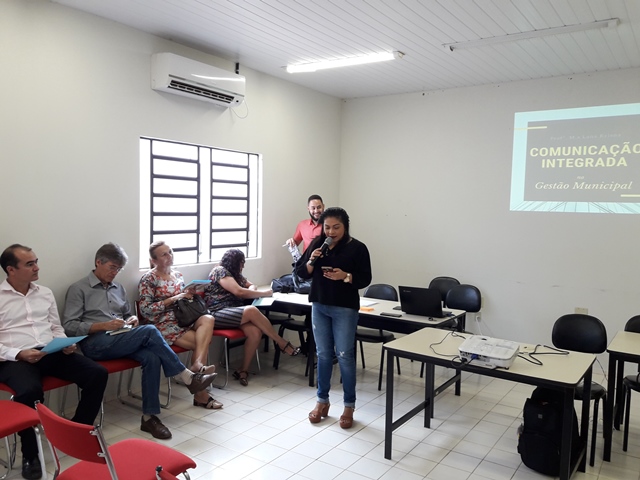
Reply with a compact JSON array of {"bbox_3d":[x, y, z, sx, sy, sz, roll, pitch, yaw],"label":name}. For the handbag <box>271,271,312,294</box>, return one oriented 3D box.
[{"bbox_3d":[-0.275,0.446,5.471,0.420,0.190,0.240,3,4,35],"label":"handbag"}]

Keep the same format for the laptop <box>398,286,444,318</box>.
[{"bbox_3d":[0.908,0.508,4.363,0.375,0.230,0.310,3,4,35],"label":"laptop"}]

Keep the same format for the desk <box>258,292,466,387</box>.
[{"bbox_3d":[0.167,0.955,4.925,2.300,0.750,0.672,3,4,35],"label":"desk"}]

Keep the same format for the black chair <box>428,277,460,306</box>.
[{"bbox_3d":[1.238,0.868,5.722,0.450,0.860,0.550,3,4,37],"label":"black chair"}]

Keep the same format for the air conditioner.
[{"bbox_3d":[-1.112,-1.473,4.864,0.210,0.300,0.950,3,4,35],"label":"air conditioner"}]

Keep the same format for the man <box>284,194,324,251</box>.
[{"bbox_3d":[-0.073,0.397,5.638,0.540,1.770,0.360,1,3,3],"label":"man"}]

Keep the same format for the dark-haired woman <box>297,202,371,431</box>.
[{"bbox_3d":[0.113,0.570,3.898,0.530,1.640,0.430,2,4,14],"label":"dark-haired woman"}]

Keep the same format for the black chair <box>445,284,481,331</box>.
[{"bbox_3d":[1.304,0.902,5.164,0.450,0.860,0.550,4,4,39],"label":"black chair"}]

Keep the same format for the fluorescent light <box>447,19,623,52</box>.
[{"bbox_3d":[1.616,-1.635,4.103,1.300,0.060,0.090,3,4,30],"label":"fluorescent light"}]

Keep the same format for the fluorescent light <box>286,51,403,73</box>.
[{"bbox_3d":[0.212,-1.760,5.175,1.270,0.060,0.090,3,4,29],"label":"fluorescent light"}]

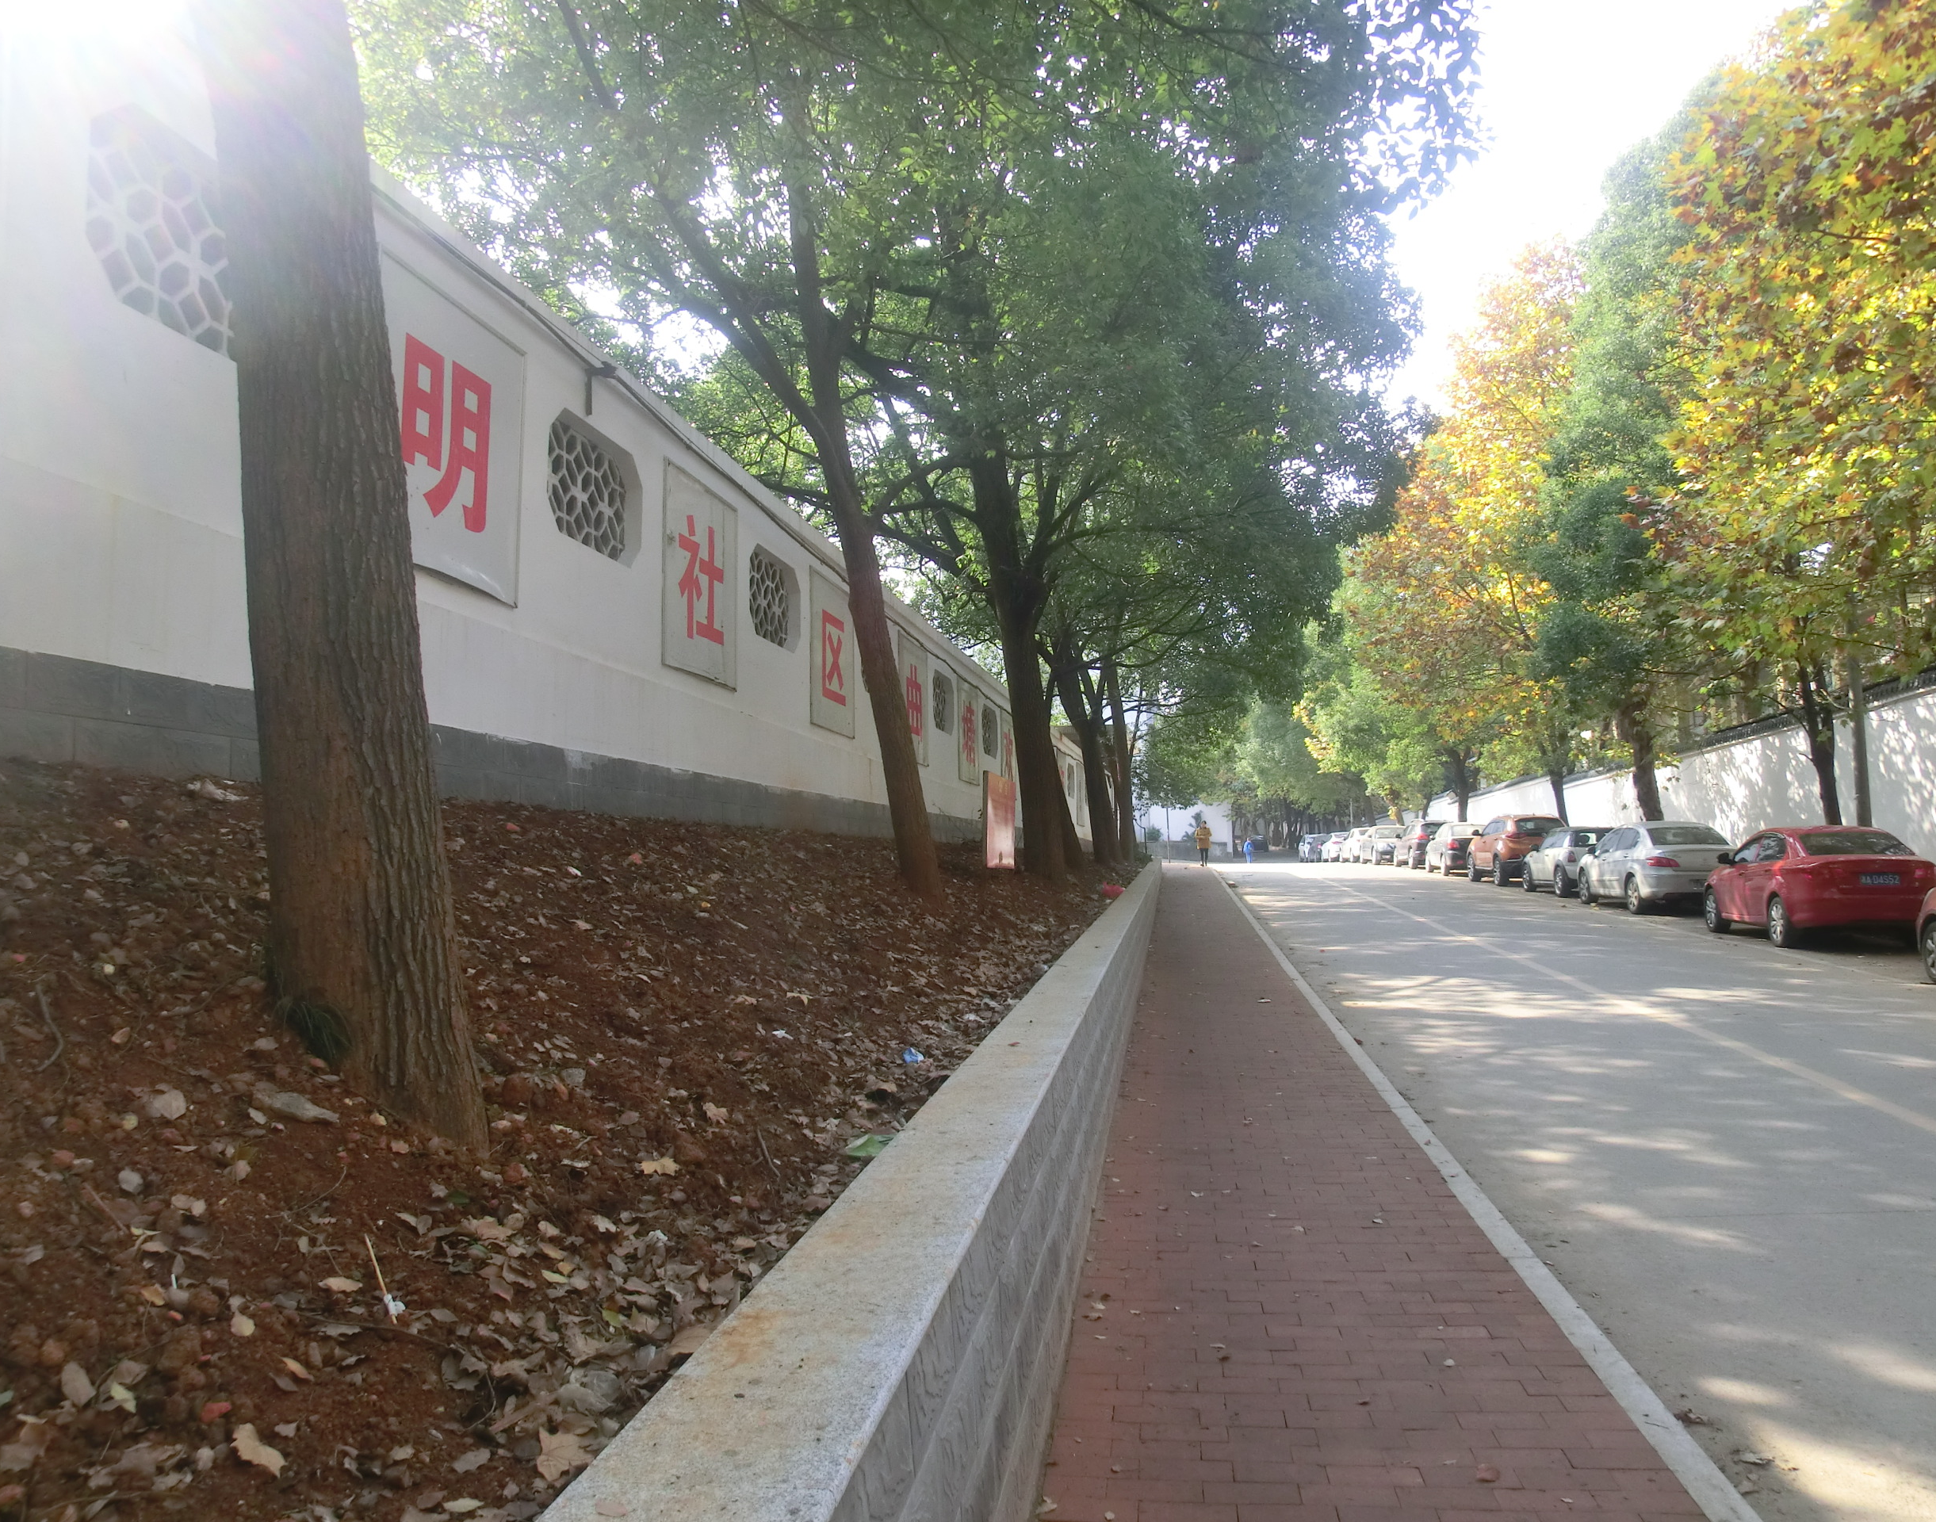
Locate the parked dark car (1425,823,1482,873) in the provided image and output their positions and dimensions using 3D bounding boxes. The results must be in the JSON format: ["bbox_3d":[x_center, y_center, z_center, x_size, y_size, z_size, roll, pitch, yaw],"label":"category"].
[{"bbox_3d":[14.343,2.515,40.405,1.750,1.470,4.500,-1,-2,8],"label":"parked dark car"}]

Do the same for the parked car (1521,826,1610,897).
[{"bbox_3d":[12.710,2.030,29.131,1.690,1.410,3.720,-1,-3,8],"label":"parked car"}]

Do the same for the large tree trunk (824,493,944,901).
[{"bbox_3d":[-0.502,-0.412,8.362,0.320,2.451,0.290,-12,-5,8],"label":"large tree trunk"}]

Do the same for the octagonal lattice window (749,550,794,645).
[{"bbox_3d":[-1.697,-1.354,11.937,0.160,0.742,1.303,-1,-5,11],"label":"octagonal lattice window"}]

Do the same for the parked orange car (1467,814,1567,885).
[{"bbox_3d":[13.679,2.198,34.812,1.800,1.660,4.350,-1,-2,7],"label":"parked orange car"}]

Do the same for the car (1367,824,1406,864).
[{"bbox_3d":[16.617,3.265,55.360,1.760,1.600,4.300,-1,-3,7],"label":"car"}]

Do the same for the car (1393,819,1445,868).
[{"bbox_3d":[15.424,2.732,46.917,1.820,1.650,4.450,-1,-3,8],"label":"car"}]

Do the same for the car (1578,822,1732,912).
[{"bbox_3d":[12.018,1.792,24.389,1.810,1.510,4.650,-1,-2,8],"label":"car"}]

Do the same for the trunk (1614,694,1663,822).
[{"bbox_3d":[14.484,0.656,29.969,0.620,4.184,0.550,-8,-5,8],"label":"trunk"}]

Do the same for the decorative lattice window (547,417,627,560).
[{"bbox_3d":[-1.968,-1.366,7.161,0.130,0.616,1.091,-1,-4,10],"label":"decorative lattice window"}]

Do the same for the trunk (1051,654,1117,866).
[{"bbox_3d":[1.721,0.012,20.500,0.850,3.050,0.650,0,-4,-6],"label":"trunk"}]

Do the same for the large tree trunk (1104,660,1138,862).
[{"bbox_3d":[3.088,-0.013,28.487,0.380,4.043,0.360,-5,-5,8],"label":"large tree trunk"}]

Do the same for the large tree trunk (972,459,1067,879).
[{"bbox_3d":[0.536,-0.894,13.800,0.850,4.100,0.650,0,-4,-6],"label":"large tree trunk"}]

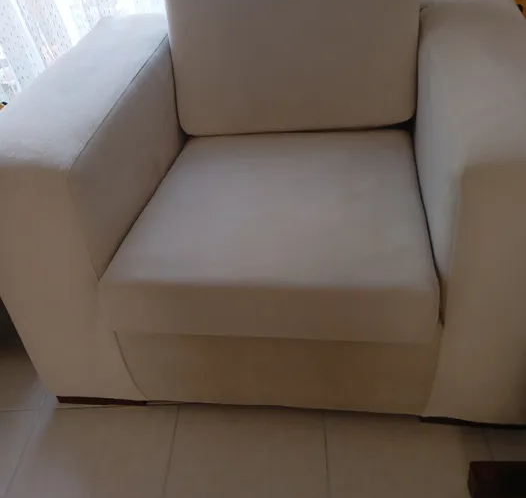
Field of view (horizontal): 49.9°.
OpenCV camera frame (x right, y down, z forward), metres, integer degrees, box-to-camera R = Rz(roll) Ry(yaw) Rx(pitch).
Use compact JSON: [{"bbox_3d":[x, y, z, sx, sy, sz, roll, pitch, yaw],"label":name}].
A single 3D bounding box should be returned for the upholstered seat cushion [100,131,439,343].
[{"bbox_3d":[0.051,-0.075,1.311,0.621,0.155,0.642,1,38,10],"label":"upholstered seat cushion"}]

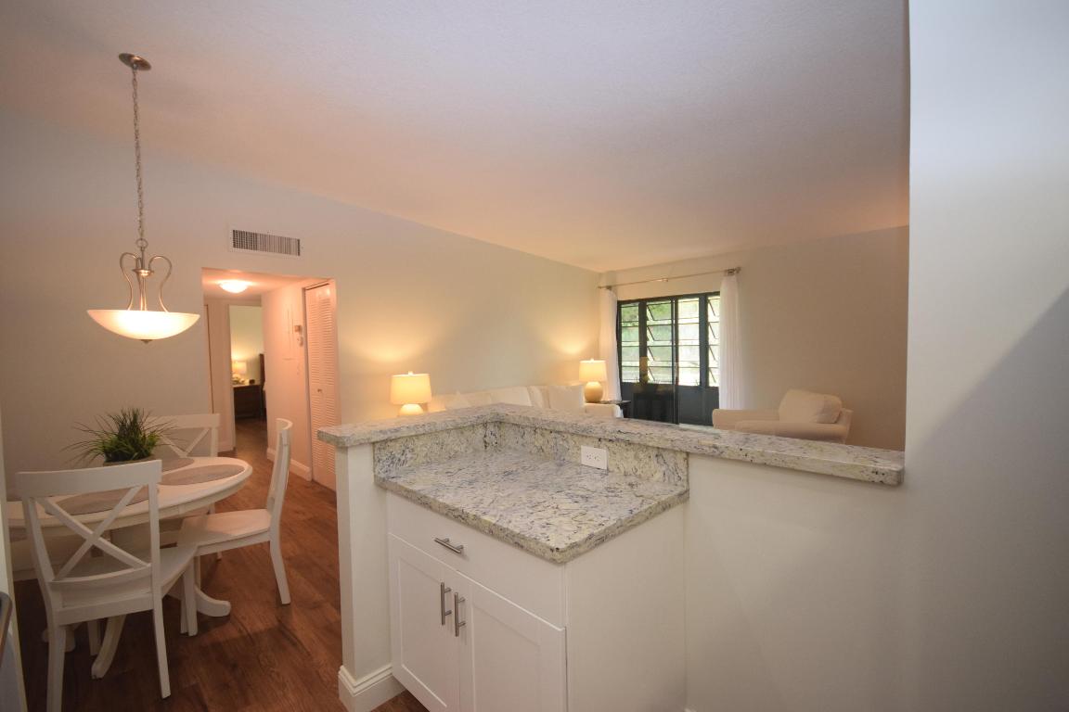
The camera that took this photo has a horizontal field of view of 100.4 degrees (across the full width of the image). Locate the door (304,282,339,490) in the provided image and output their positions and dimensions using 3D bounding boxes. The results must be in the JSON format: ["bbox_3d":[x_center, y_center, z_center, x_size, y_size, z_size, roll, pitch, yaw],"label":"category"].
[{"bbox_3d":[-2.198,0.329,4.580,0.630,2.030,0.040,0,2,43],"label":"door"}]

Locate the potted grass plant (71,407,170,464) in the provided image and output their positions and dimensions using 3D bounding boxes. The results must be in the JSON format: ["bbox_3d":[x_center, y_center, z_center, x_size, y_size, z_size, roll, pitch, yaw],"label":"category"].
[{"bbox_3d":[-2.134,0.472,2.303,0.390,0.350,0.400,0,2,43],"label":"potted grass plant"}]

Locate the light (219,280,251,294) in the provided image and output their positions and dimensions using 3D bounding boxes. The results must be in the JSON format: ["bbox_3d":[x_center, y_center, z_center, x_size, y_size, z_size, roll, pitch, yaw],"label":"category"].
[{"bbox_3d":[-2.960,-0.666,4.399,0.290,0.100,0.290,0,2,44],"label":"light"}]

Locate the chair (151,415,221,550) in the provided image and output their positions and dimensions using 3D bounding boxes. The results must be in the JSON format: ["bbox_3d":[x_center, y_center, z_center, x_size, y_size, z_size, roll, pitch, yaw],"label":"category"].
[{"bbox_3d":[-2.277,0.904,2.783,0.460,0.970,0.530,-1,1,-19],"label":"chair"}]

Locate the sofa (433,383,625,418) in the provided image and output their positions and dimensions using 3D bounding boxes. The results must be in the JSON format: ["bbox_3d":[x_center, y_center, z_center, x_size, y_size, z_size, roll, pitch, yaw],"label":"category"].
[{"bbox_3d":[-0.032,0.860,5.287,0.970,0.840,2.230,0,2,44],"label":"sofa"}]

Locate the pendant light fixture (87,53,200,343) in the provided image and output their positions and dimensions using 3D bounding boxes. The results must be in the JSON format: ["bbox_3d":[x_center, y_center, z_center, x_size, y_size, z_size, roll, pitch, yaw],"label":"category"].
[{"bbox_3d":[-1.985,-0.773,2.247,0.430,1.405,0.430,0,2,44],"label":"pendant light fixture"}]

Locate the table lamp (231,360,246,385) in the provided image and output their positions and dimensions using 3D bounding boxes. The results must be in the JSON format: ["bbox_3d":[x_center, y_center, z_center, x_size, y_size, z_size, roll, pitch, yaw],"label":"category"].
[{"bbox_3d":[-6.132,0.332,9.256,0.310,0.490,0.310,0,2,44],"label":"table lamp"}]

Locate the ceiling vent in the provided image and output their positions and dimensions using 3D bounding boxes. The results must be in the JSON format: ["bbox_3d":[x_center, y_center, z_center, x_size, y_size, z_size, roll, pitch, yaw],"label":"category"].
[{"bbox_3d":[-2.304,-0.972,3.844,0.030,0.190,0.540,0,2,43],"label":"ceiling vent"}]

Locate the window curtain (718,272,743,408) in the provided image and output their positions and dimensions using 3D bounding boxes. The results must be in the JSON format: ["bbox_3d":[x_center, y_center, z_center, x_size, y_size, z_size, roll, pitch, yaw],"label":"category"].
[{"bbox_3d":[2.542,0.063,5.766,0.280,2.270,0.130,0,2,44],"label":"window curtain"}]

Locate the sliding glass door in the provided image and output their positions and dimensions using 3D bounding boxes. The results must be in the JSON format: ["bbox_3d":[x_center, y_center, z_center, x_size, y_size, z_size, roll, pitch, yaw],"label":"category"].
[{"bbox_3d":[2.084,0.176,6.723,1.830,2.080,0.100,0,2,43],"label":"sliding glass door"}]

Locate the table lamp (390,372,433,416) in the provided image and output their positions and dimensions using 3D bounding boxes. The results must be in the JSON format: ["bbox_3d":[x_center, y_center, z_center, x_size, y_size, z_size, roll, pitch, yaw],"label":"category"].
[{"bbox_3d":[-1.201,0.461,4.374,0.390,0.625,0.390,0,2,43],"label":"table lamp"}]

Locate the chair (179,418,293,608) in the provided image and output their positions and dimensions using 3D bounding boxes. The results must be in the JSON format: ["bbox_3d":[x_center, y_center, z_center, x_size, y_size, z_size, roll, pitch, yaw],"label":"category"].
[{"bbox_3d":[-1.659,0.901,2.523,0.540,0.970,0.480,-2,2,-33],"label":"chair"}]

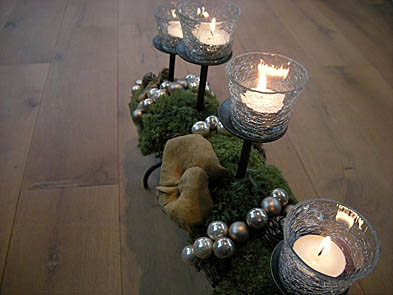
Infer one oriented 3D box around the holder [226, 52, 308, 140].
[{"bbox_3d":[0.056,-0.044,0.341,0.066,0.049,0.066,5,42,0],"label":"holder"}]

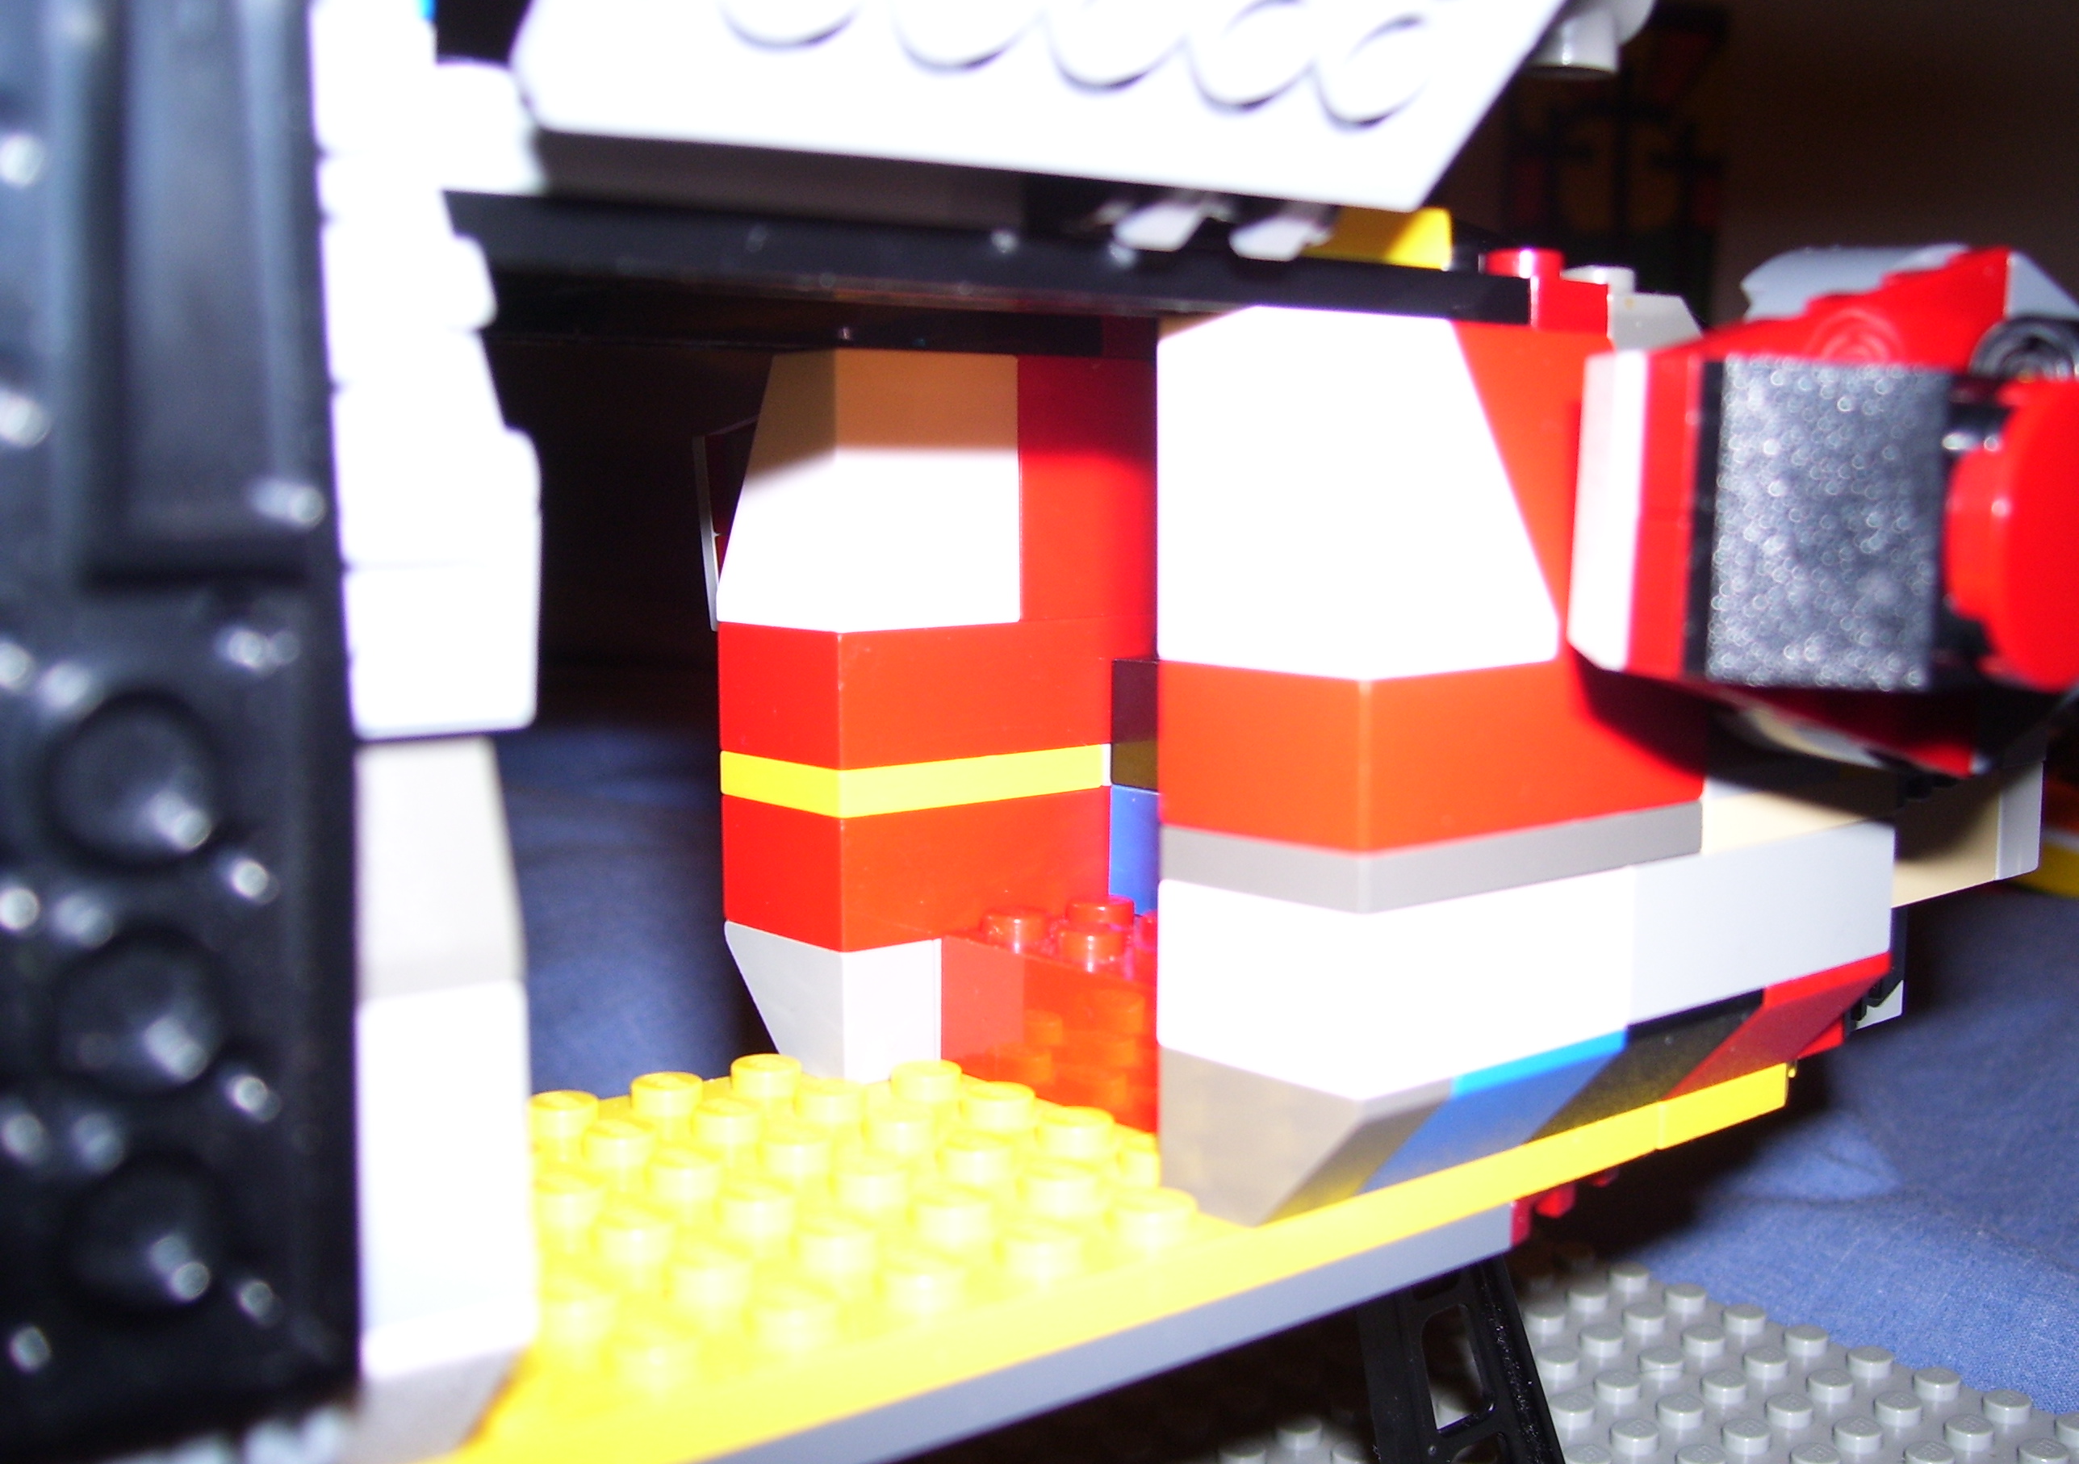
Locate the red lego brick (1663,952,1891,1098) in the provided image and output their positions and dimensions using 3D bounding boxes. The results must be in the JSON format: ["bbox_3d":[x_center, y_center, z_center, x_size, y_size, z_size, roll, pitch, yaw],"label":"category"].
[{"bbox_3d":[0.049,0.020,0.158,0.016,0.010,0.016,-5,8,-40],"label":"red lego brick"}]

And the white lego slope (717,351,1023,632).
[{"bbox_3d":[-0.013,-0.018,0.164,0.016,0.020,0.016,-6,8,-40],"label":"white lego slope"}]

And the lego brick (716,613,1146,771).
[{"bbox_3d":[-0.007,-0.004,0.171,0.032,0.010,0.016,-5,8,-40],"label":"lego brick"}]

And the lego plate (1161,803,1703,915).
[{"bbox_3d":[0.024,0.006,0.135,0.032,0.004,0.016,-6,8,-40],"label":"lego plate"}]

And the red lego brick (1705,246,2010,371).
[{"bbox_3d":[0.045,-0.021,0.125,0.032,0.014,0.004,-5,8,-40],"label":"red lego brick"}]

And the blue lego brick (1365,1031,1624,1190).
[{"bbox_3d":[0.024,0.022,0.137,0.016,0.010,0.016,-6,8,-40],"label":"blue lego brick"}]

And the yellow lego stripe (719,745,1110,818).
[{"bbox_3d":[-0.010,0.003,0.169,0.024,0.003,0.016,-5,8,-40],"label":"yellow lego stripe"}]

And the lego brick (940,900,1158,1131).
[{"bbox_3d":[0.009,0.020,0.155,0.016,0.011,0.032,-6,8,-40],"label":"lego brick"}]

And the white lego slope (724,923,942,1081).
[{"bbox_3d":[-0.016,0.019,0.166,0.008,0.010,0.016,-6,8,-40],"label":"white lego slope"}]

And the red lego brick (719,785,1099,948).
[{"bbox_3d":[-0.010,0.009,0.170,0.024,0.010,0.016,-6,8,-40],"label":"red lego brick"}]

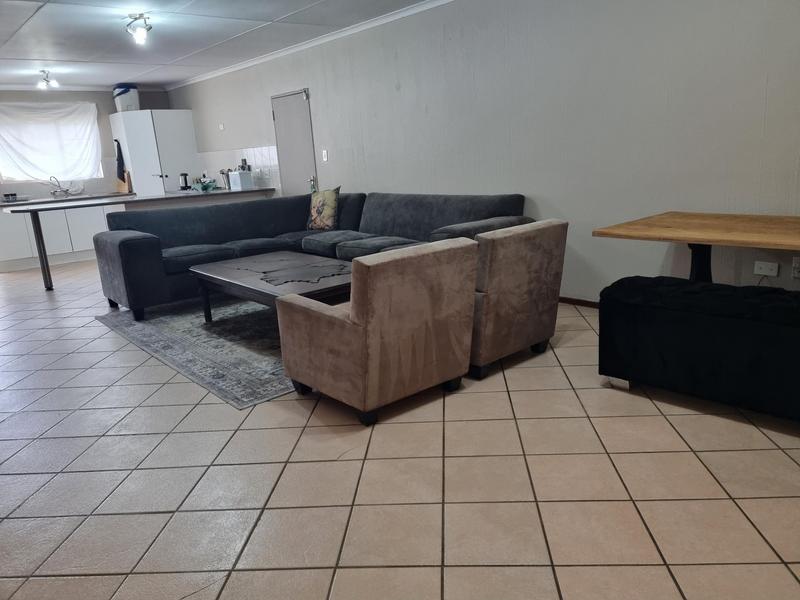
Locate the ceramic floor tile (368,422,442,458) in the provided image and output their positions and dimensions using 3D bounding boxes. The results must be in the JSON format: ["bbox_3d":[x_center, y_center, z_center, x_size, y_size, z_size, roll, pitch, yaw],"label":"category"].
[{"bbox_3d":[0.028,0.644,2.729,0.331,0.010,0.331,-3,14,5],"label":"ceramic floor tile"}]

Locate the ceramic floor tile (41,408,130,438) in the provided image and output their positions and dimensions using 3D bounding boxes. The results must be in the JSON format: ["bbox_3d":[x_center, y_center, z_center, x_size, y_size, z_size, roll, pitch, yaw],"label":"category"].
[{"bbox_3d":[-1.624,0.647,3.165,0.331,0.010,0.331,-3,14,5],"label":"ceramic floor tile"}]

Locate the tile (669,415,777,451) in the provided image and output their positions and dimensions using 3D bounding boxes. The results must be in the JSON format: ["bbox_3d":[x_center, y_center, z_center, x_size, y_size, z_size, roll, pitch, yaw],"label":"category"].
[{"bbox_3d":[1.368,0.563,2.571,0.331,0.010,0.331,-3,14,5],"label":"tile"}]

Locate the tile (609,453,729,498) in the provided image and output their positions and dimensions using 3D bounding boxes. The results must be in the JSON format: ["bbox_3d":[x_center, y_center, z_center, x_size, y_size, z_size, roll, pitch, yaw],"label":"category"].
[{"bbox_3d":[1.022,0.674,2.312,0.331,0.010,0.331,-3,14,5],"label":"tile"}]

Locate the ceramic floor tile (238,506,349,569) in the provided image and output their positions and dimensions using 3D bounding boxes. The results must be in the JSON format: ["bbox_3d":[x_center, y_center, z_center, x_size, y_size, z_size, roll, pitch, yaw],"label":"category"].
[{"bbox_3d":[-0.366,0.846,2.141,0.343,0.010,0.343,-3,14,5],"label":"ceramic floor tile"}]

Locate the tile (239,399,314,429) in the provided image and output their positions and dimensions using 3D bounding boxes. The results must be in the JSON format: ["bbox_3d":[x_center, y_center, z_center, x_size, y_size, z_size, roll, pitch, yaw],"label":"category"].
[{"bbox_3d":[-0.619,0.592,3.076,0.331,0.010,0.331,-3,14,5],"label":"tile"}]

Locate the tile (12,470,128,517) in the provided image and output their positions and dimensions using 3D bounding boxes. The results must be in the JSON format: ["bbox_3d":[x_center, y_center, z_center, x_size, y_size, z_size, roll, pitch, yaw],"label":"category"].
[{"bbox_3d":[-1.380,0.820,2.555,0.343,0.010,0.343,-3,14,5],"label":"tile"}]

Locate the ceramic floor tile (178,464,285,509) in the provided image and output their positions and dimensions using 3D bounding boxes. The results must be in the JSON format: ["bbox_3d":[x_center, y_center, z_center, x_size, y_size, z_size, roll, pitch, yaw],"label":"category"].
[{"bbox_3d":[-0.675,0.765,2.458,0.331,0.010,0.331,-3,14,5],"label":"ceramic floor tile"}]

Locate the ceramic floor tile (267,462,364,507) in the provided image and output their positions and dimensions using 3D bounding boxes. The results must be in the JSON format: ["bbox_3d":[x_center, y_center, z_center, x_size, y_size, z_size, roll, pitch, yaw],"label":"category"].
[{"bbox_3d":[-0.336,0.747,2.429,0.331,0.010,0.331,-3,14,5],"label":"ceramic floor tile"}]

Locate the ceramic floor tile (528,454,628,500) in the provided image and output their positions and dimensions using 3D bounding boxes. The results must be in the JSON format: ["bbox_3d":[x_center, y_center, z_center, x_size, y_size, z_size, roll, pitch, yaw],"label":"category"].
[{"bbox_3d":[0.673,0.682,2.305,0.331,0.010,0.331,-3,14,5],"label":"ceramic floor tile"}]

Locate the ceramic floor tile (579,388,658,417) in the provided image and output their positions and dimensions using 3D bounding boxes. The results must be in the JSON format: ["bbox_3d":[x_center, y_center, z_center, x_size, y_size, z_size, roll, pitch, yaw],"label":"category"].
[{"bbox_3d":[1.090,0.514,3.025,0.343,0.010,0.343,-3,14,5],"label":"ceramic floor tile"}]

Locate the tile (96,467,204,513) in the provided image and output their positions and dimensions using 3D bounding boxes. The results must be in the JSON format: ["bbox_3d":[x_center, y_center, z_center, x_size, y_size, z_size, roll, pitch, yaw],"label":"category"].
[{"bbox_3d":[-1.014,0.783,2.487,0.331,0.010,0.331,-3,14,5],"label":"tile"}]

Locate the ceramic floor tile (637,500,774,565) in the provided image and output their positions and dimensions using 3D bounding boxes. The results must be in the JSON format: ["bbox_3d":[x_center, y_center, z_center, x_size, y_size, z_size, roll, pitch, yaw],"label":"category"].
[{"bbox_3d":[1.015,0.772,2.015,0.343,0.010,0.343,-3,14,5],"label":"ceramic floor tile"}]

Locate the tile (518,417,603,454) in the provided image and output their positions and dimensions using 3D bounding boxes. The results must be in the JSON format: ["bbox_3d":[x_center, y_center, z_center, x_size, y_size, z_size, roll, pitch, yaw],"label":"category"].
[{"bbox_3d":[0.706,0.608,2.670,0.331,0.010,0.331,-3,14,5],"label":"tile"}]

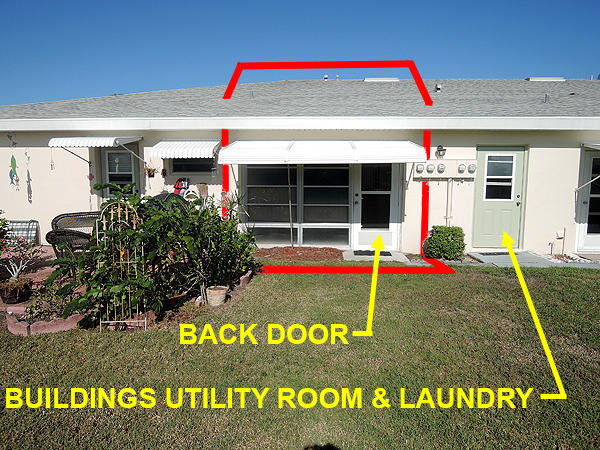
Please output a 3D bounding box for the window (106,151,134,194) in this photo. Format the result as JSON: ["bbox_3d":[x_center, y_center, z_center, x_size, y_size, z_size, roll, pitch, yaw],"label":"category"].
[{"bbox_3d":[-3.900,-1.117,9.025,0.632,0.991,0.080,0,7,3],"label":"window"}]

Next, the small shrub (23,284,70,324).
[{"bbox_3d":[-2.824,0.833,4.624,0.460,0.310,0.420,0,6,0],"label":"small shrub"}]

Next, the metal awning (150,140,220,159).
[{"bbox_3d":[-2.337,-1.557,8.564,1.292,0.384,0.550,0,7,3],"label":"metal awning"}]

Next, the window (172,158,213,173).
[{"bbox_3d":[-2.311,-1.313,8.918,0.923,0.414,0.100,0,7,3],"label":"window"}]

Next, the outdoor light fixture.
[{"bbox_3d":[2.882,-1.488,8.480,0.217,0.282,0.220,0,7,3],"label":"outdoor light fixture"}]

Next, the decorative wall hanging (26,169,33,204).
[{"bbox_3d":[-5.880,-0.832,9.051,0.124,0.770,0.050,0,7,3],"label":"decorative wall hanging"}]

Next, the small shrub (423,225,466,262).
[{"bbox_3d":[2.780,0.312,7.974,0.830,0.690,0.780,1,6,3],"label":"small shrub"}]

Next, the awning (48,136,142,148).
[{"bbox_3d":[-4.036,-1.659,8.341,1.315,0.300,1.130,0,7,3],"label":"awning"}]

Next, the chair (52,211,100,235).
[{"bbox_3d":[-3.853,0.220,7.473,0.800,0.860,0.900,3,7,22],"label":"chair"}]

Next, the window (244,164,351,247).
[{"bbox_3d":[-0.061,-0.460,8.908,2.337,1.843,0.100,0,7,3],"label":"window"}]

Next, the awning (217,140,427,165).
[{"bbox_3d":[0.398,-1.342,7.643,3.480,0.530,1.500,1,6,3],"label":"awning"}]

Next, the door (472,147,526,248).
[{"bbox_3d":[4.001,-0.539,8.400,0.930,2.030,0.060,1,6,3],"label":"door"}]

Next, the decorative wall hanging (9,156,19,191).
[{"bbox_3d":[-6.204,-1.135,9.032,0.236,0.765,0.050,0,7,3],"label":"decorative wall hanging"}]

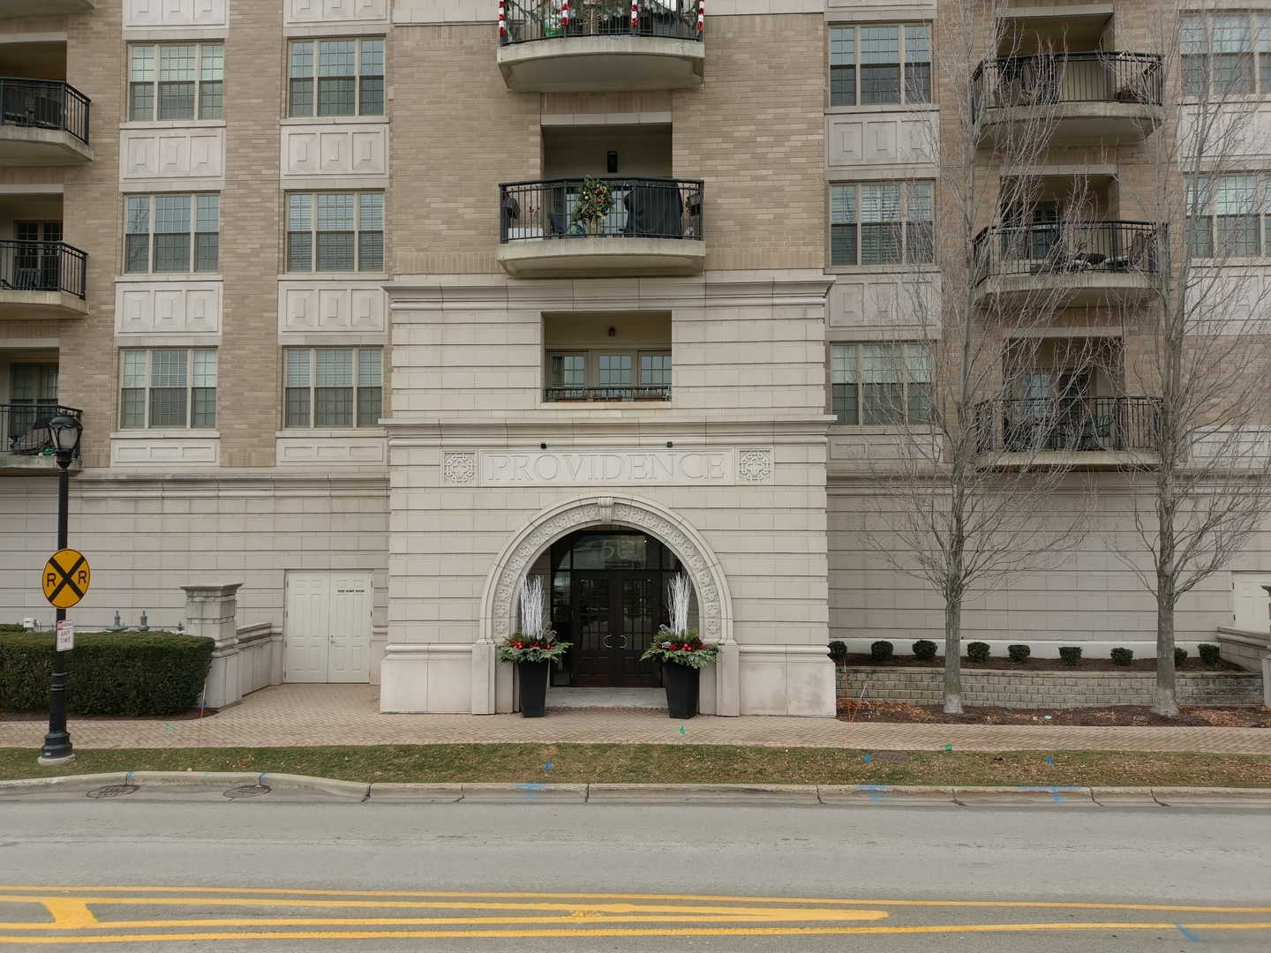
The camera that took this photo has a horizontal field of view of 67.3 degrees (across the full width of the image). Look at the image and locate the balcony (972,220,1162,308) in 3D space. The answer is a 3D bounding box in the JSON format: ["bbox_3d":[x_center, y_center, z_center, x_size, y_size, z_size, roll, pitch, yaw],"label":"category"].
[{"bbox_3d":[8.943,-4.400,19.622,3.680,1.420,1.030,0,-3,3],"label":"balcony"}]

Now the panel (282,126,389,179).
[{"bbox_3d":[-6.592,-7.119,20.958,2.410,1.250,0.120,0,-3,3],"label":"panel"}]

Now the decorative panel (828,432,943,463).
[{"bbox_3d":[5.256,-0.592,20.152,2.455,0.599,0.140,0,-3,3],"label":"decorative panel"}]

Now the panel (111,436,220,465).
[{"bbox_3d":[-10.243,-0.552,20.802,2.430,0.640,0.120,0,-3,3],"label":"panel"}]

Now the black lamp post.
[{"bbox_3d":[-8.838,1.709,14.699,0.550,5.310,0.550,0,-3,3],"label":"black lamp post"}]

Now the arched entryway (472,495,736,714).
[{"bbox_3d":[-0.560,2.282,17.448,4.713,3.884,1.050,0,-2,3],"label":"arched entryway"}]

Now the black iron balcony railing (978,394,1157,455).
[{"bbox_3d":[8.918,-1.022,19.489,3.540,1.060,0.940,0,-3,3],"label":"black iron balcony railing"}]

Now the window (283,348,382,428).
[{"bbox_3d":[-6.647,-1.956,21.022,2.200,1.810,0.150,0,-2,3],"label":"window"}]

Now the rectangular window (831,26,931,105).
[{"bbox_3d":[5.314,-8.916,20.682,2.180,1.810,0.150,0,-2,3],"label":"rectangular window"}]

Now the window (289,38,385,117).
[{"bbox_3d":[-6.665,-8.888,21.280,2.187,1.809,0.180,0,-3,3],"label":"window"}]

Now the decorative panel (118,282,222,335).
[{"bbox_3d":[-10.355,-3.739,21.194,2.450,1.230,0.130,0,-2,3],"label":"decorative panel"}]

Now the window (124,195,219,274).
[{"bbox_3d":[-10.270,-5.365,21.154,2.170,1.780,0.150,0,-3,3],"label":"window"}]

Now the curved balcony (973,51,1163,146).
[{"bbox_3d":[8.896,-7.761,19.667,3.570,1.412,1.270,0,-2,3],"label":"curved balcony"}]

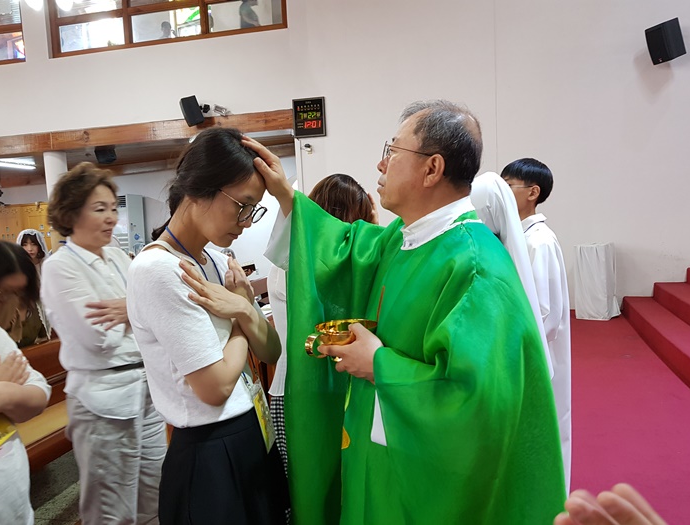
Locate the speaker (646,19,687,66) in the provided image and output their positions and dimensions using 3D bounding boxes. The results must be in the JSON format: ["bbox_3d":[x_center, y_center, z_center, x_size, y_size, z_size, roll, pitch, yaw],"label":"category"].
[{"bbox_3d":[3.633,-2.497,5.950,0.265,0.400,0.205,-26,14,-19],"label":"speaker"}]

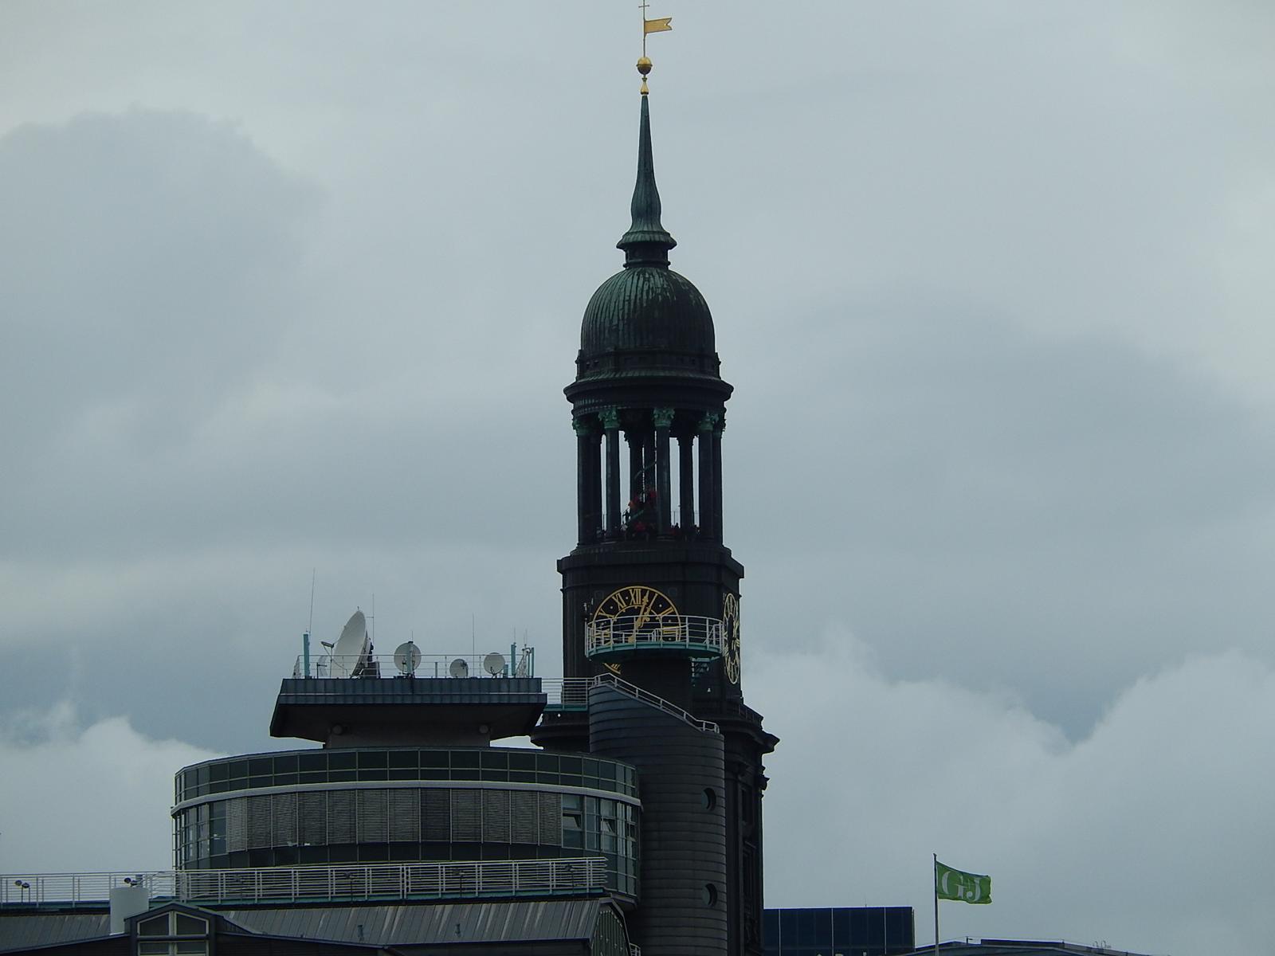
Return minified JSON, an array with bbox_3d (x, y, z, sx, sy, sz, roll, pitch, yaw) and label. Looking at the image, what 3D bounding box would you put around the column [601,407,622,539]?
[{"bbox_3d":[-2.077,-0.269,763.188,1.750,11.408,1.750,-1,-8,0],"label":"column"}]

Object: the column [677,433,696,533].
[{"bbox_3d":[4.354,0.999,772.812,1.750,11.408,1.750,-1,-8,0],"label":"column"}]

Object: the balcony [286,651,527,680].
[{"bbox_3d":[-9.739,8.105,380.000,10.406,1.350,7.500,0,-8,-4],"label":"balcony"}]

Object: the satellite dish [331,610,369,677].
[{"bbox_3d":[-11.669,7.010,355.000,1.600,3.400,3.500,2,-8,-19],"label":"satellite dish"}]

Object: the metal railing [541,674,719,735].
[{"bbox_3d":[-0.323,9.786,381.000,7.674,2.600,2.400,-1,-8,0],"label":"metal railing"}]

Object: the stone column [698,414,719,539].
[{"bbox_3d":[6.299,-0.089,784.000,1.750,11.600,1.750,-1,-8,0],"label":"stone column"}]

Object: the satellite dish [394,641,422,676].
[{"bbox_3d":[-9.239,7.271,355.000,1.100,1.350,0.650,-2,-8,10],"label":"satellite dish"}]

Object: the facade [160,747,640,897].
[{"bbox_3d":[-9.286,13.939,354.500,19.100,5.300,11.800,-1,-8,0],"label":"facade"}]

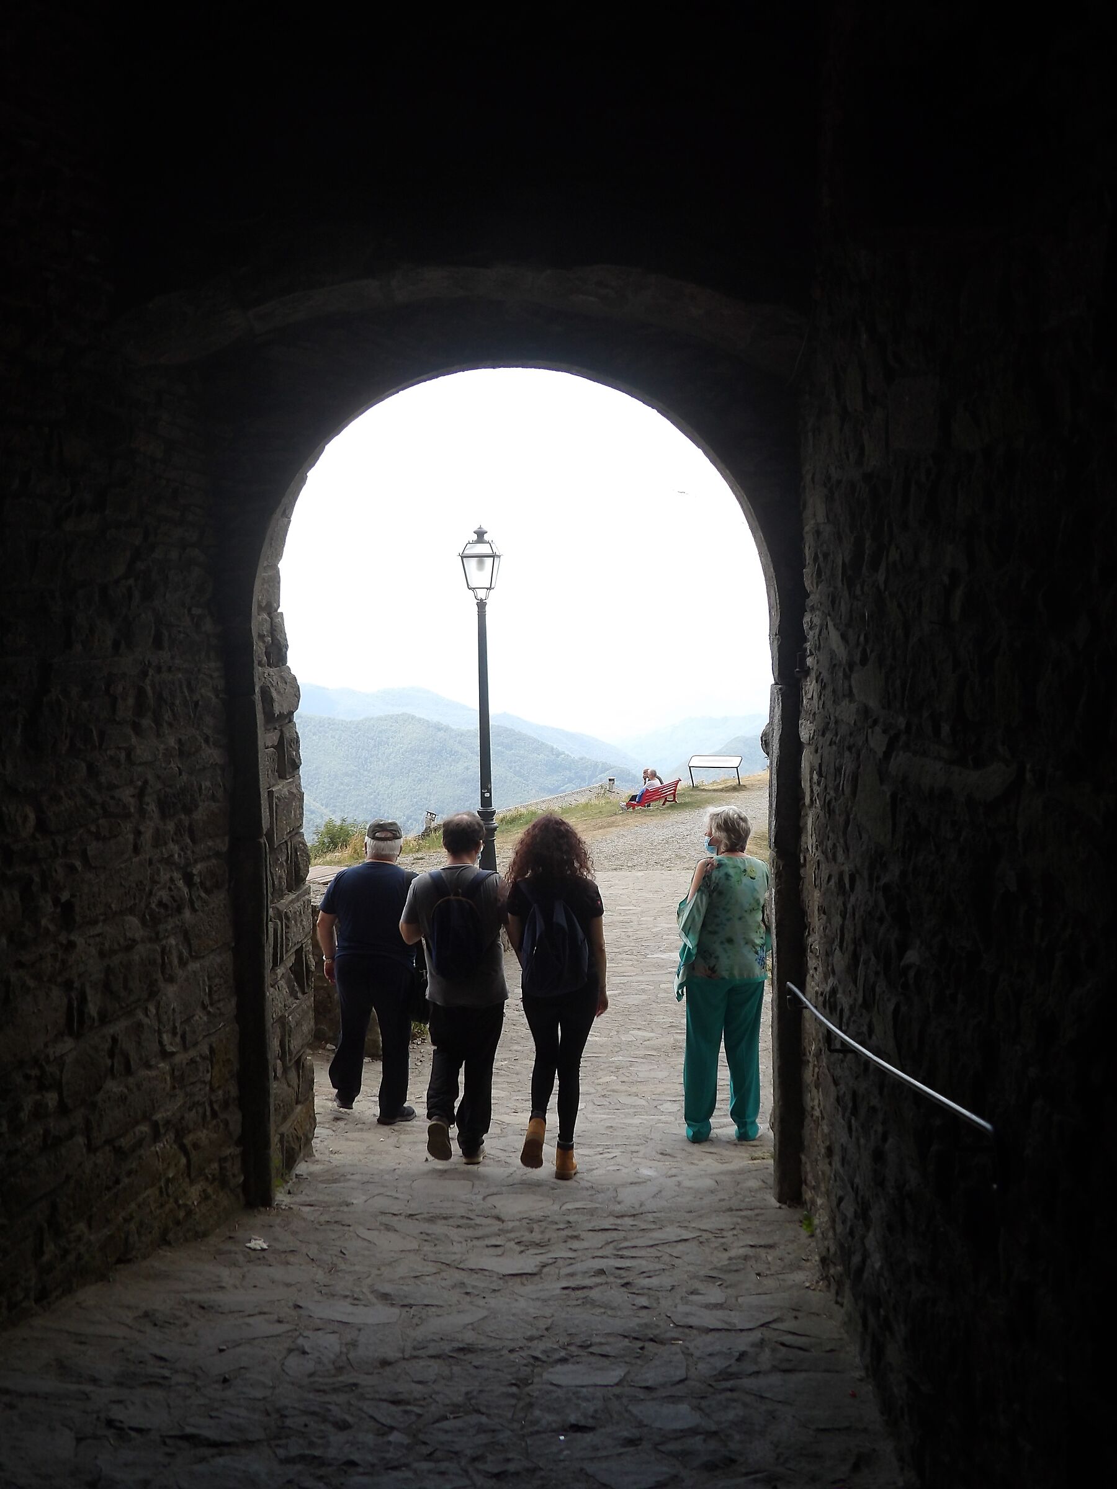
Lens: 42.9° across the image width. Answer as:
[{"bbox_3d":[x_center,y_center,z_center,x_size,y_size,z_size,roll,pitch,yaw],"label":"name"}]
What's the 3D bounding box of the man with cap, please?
[{"bbox_3d":[-1.079,1.277,8.050,0.570,1.710,0.420,-1,3,4],"label":"man with cap"}]

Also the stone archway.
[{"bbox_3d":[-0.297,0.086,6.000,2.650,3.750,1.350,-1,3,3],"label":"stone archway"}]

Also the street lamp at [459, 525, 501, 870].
[{"bbox_3d":[-0.795,-0.234,15.400,0.410,4.300,0.410,-1,3,10],"label":"street lamp"}]

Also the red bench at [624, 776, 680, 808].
[{"bbox_3d":[2.775,1.432,41.300,0.660,0.750,1.800,1,7,33],"label":"red bench"}]

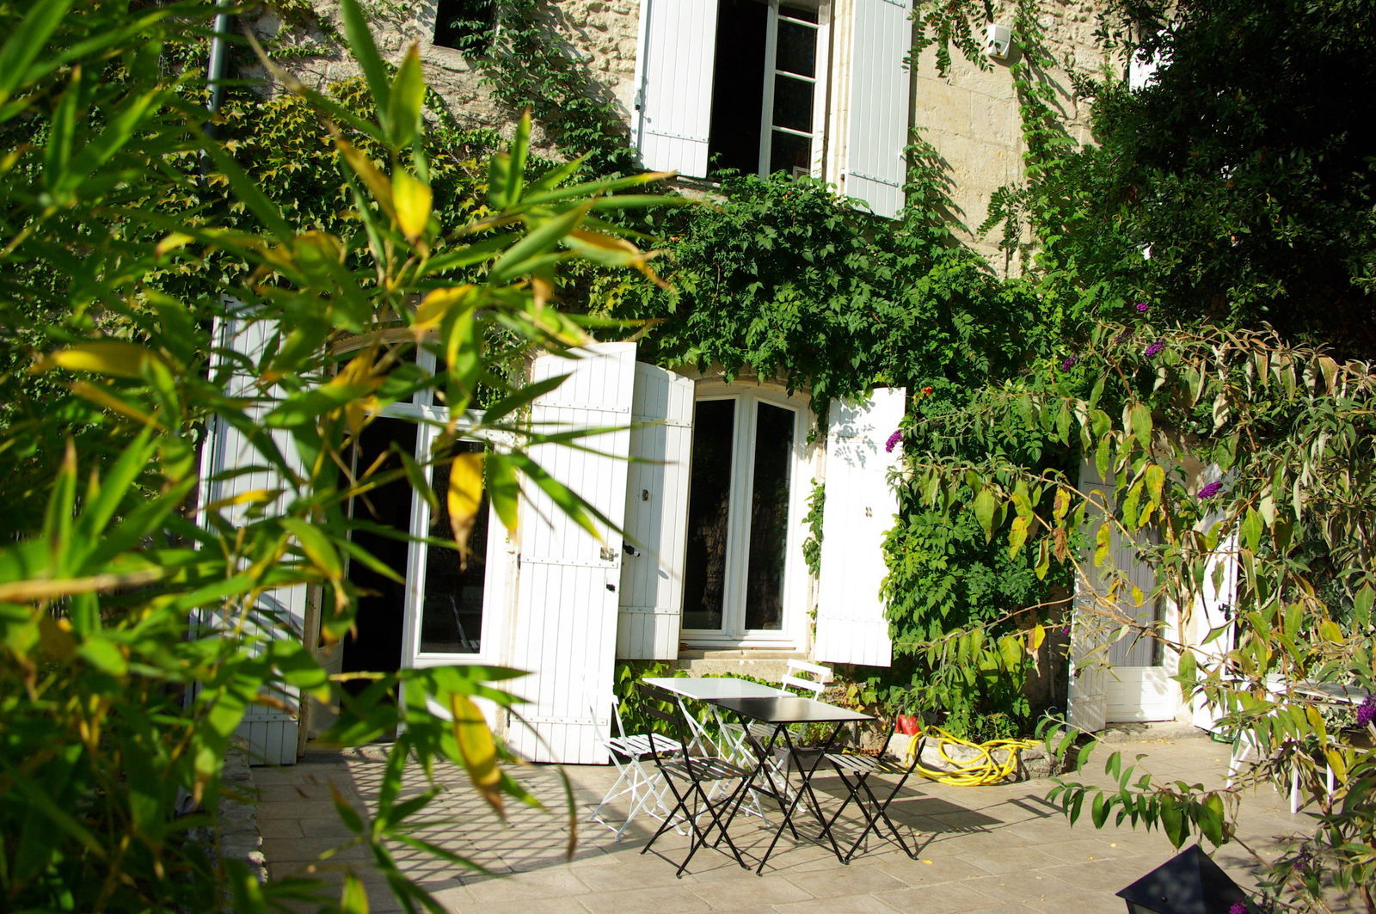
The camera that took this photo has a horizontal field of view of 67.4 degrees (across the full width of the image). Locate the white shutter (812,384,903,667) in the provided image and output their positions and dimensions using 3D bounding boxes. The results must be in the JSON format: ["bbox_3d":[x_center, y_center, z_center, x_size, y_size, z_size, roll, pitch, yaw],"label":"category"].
[{"bbox_3d":[1.226,0.477,7.315,0.530,1.950,0.040,3,-3,8],"label":"white shutter"}]

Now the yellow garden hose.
[{"bbox_3d":[1.917,2.007,6.925,0.900,0.270,0.520,4,-3,-5],"label":"yellow garden hose"}]

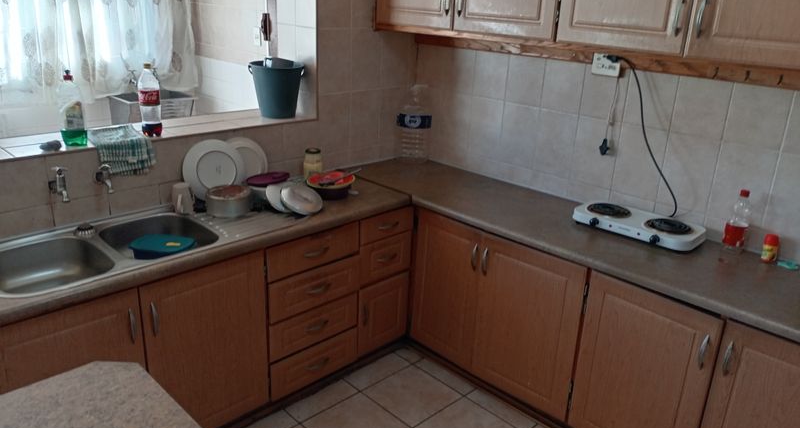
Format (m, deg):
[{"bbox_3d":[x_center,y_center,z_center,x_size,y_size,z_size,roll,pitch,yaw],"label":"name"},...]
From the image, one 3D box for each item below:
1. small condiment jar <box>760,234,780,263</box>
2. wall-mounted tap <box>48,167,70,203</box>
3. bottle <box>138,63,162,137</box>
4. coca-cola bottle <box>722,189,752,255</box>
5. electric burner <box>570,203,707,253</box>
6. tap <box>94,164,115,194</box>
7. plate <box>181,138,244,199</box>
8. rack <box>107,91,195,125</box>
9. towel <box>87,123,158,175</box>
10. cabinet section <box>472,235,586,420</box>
[{"bbox_3d":[1.360,0.127,2.288,0.056,0.096,0.056,-16,27,-42],"label":"small condiment jar"},{"bbox_3d":[-1.235,-0.113,2.265,0.068,0.121,0.141,-16,27,-41],"label":"wall-mounted tap"},{"bbox_3d":[-1.030,-0.472,2.564,0.092,0.294,0.092,-16,27,-42],"label":"bottle"},{"bbox_3d":[1.279,0.029,2.342,0.084,0.249,0.084,-16,27,-42],"label":"coca-cola bottle"},{"bbox_3d":[0.971,0.039,2.547,0.225,0.068,0.467,-16,27,-42],"label":"electric burner"},{"bbox_3d":[-1.119,-0.124,2.365,0.055,0.095,0.095,-16,27,-42],"label":"tap"},{"bbox_3d":[-0.795,-0.188,2.686,0.273,0.273,0.026,-12,10,-34],"label":"plate"},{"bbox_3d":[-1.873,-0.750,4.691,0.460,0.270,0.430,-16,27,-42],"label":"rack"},{"bbox_3d":[-1.156,-0.254,2.533,0.225,0.150,0.286,-16,27,-42],"label":"towel"},{"bbox_3d":[0.696,0.418,2.787,0.500,0.700,0.500,-17,27,-42],"label":"cabinet section"}]

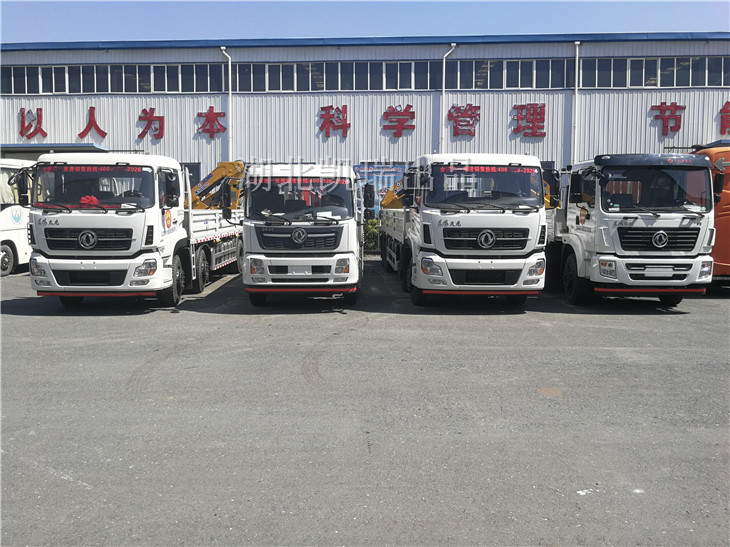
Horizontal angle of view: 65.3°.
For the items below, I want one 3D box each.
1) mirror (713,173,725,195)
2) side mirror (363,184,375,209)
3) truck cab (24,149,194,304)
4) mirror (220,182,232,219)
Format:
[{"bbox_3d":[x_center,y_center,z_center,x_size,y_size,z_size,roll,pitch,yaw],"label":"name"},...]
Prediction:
[{"bbox_3d":[7.030,-1.787,11.300,0.190,0.400,0.110,-1,6,-12],"label":"mirror"},{"bbox_3d":[0.090,-1.542,11.400,0.195,0.450,0.100,-1,5,-18],"label":"side mirror"},{"bbox_3d":[-5.183,-0.812,11.629,2.510,3.080,2.200,0,6,-2],"label":"truck cab"},{"bbox_3d":[-2.746,-1.440,11.350,0.200,0.690,0.120,1,6,8],"label":"mirror"}]

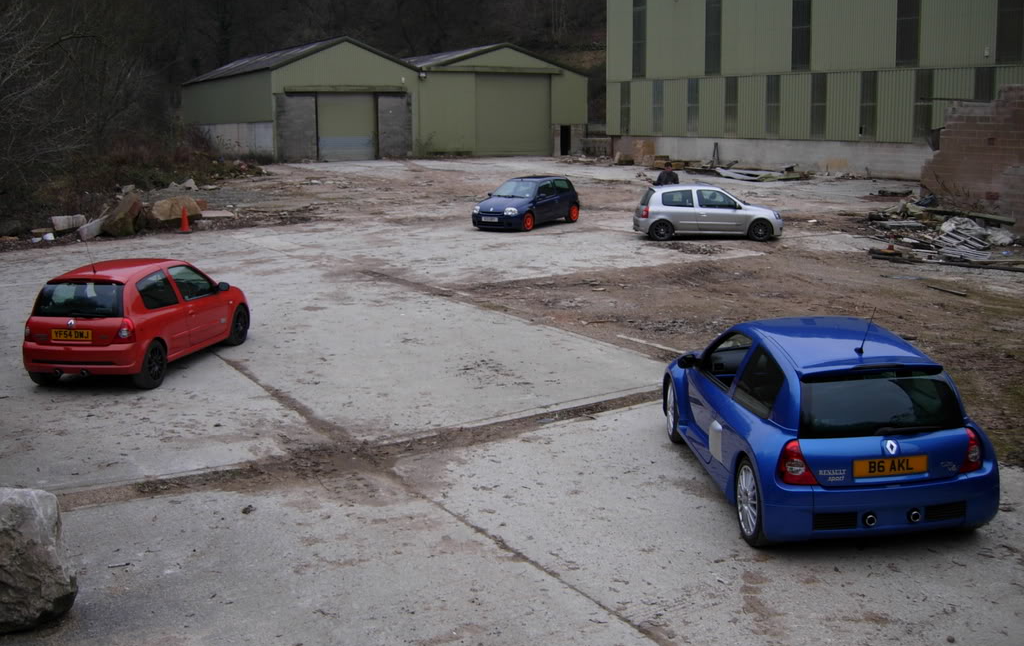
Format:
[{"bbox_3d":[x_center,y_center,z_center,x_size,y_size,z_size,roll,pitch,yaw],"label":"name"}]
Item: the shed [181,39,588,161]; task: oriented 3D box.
[{"bbox_3d":[-9.953,-15.506,75.453,21.301,7.132,23.350,-6,12,-28],"label":"shed"}]

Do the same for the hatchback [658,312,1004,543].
[{"bbox_3d":[2.408,0.625,8.764,1.830,1.356,3.841,-1,11,-5],"label":"hatchback"}]

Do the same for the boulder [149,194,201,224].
[{"bbox_3d":[-10.080,-3.385,31.900,1.380,0.780,1.000,-4,11,-17],"label":"boulder"}]

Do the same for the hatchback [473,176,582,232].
[{"bbox_3d":[0.439,-3.472,30.577,1.640,1.417,3.773,7,13,33],"label":"hatchback"}]

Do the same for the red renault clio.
[{"bbox_3d":[-4.847,-0.169,14.150,1.640,1.417,3.812,1,11,10],"label":"red renault clio"}]

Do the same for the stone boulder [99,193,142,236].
[{"bbox_3d":[-10.964,-3.055,29.900,1.130,1.180,0.900,-4,11,-20],"label":"stone boulder"}]

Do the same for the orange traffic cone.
[{"bbox_3d":[-9.159,-2.902,29.800,0.430,0.770,0.430,-4,11,-17],"label":"orange traffic cone"}]

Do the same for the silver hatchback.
[{"bbox_3d":[5.101,-2.898,27.397,3.812,1.417,1.640,-1,11,-2],"label":"silver hatchback"}]

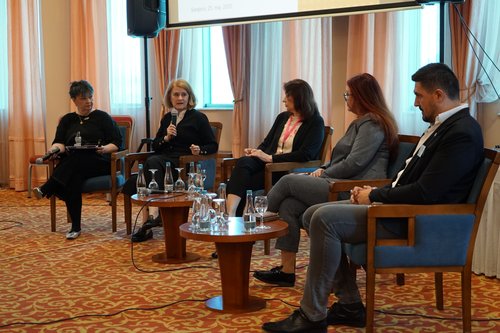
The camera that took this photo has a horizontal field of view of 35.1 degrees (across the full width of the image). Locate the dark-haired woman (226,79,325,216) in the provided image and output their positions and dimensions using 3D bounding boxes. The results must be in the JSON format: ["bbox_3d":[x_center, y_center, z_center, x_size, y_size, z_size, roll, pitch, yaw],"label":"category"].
[{"bbox_3d":[0.051,-0.013,5.930,0.840,1.265,0.540,-5,7,-38],"label":"dark-haired woman"}]

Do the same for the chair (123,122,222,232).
[{"bbox_3d":[-0.637,0.102,6.683,0.609,0.905,0.620,2,6,28],"label":"chair"}]

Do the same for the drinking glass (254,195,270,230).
[{"bbox_3d":[0.077,0.246,4.290,0.078,0.175,0.078,-1,6,0],"label":"drinking glass"}]

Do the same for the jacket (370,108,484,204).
[{"bbox_3d":[0.868,0.029,3.945,0.550,0.630,0.500,0,6,1],"label":"jacket"}]

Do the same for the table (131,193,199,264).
[{"bbox_3d":[-0.532,0.431,5.645,0.602,0.452,0.602,-1,6,0],"label":"table"}]

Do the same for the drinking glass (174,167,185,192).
[{"bbox_3d":[-0.523,0.101,5.851,0.072,0.165,0.072,-1,6,0],"label":"drinking glass"}]

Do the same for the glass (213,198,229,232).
[{"bbox_3d":[-0.162,0.256,4.220,0.078,0.172,0.078,-1,6,0],"label":"glass"}]

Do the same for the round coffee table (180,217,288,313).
[{"bbox_3d":[-0.083,0.550,4.396,0.602,0.448,0.602,-1,6,0],"label":"round coffee table"}]

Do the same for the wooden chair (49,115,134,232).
[{"bbox_3d":[-1.389,0.077,6.958,0.575,0.905,0.645,0,6,5],"label":"wooden chair"}]

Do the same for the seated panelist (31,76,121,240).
[{"bbox_3d":[-1.466,-0.085,6.753,0.680,1.280,0.800,0,6,8],"label":"seated panelist"}]

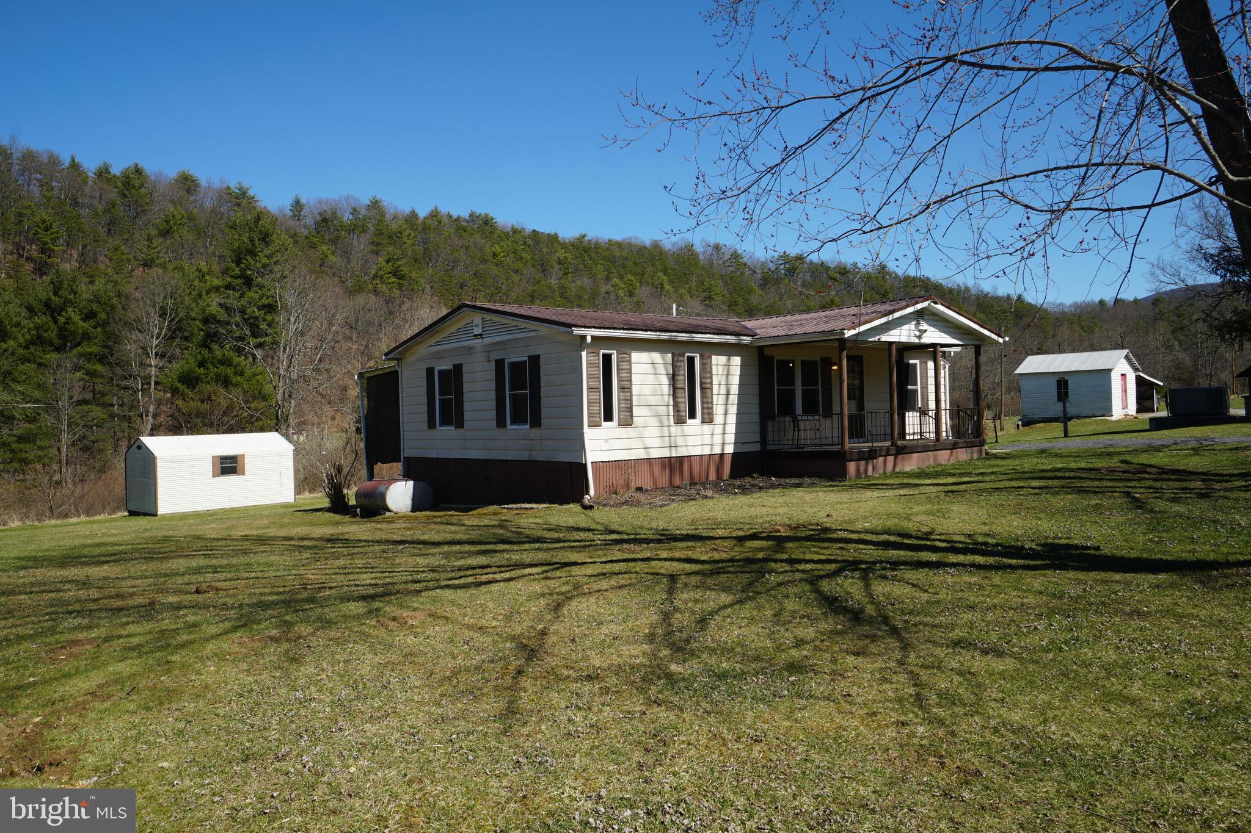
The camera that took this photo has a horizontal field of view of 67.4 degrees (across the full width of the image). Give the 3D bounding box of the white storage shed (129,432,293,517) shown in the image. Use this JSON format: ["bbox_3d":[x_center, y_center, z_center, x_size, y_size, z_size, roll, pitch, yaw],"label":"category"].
[{"bbox_3d":[-14.560,1.952,33.143,2.624,2.599,4.943,-2,0,42],"label":"white storage shed"}]

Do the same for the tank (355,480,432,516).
[{"bbox_3d":[-5.234,1.804,21.272,1.120,0.760,1.560,-1,0,-41],"label":"tank"}]

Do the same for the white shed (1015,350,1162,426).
[{"bbox_3d":[28.028,-1.589,56.546,8.402,4.332,5.583,-1,0,-44],"label":"white shed"}]

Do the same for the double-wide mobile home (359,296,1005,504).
[{"bbox_3d":[1.928,-0.535,23.966,13.514,4.141,11.412,-1,0,-41],"label":"double-wide mobile home"}]

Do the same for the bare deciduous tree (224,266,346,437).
[{"bbox_3d":[-21.784,-3.002,60.000,7.876,13.382,7.876,-1,0,-20],"label":"bare deciduous tree"}]

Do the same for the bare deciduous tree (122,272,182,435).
[{"bbox_3d":[-29.305,-2.720,58.000,3.927,12.573,3.927,-1,0,-27],"label":"bare deciduous tree"}]

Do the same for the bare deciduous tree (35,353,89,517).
[{"bbox_3d":[-27.651,0.695,46.000,2.636,7.623,2.636,-1,0,-31],"label":"bare deciduous tree"}]

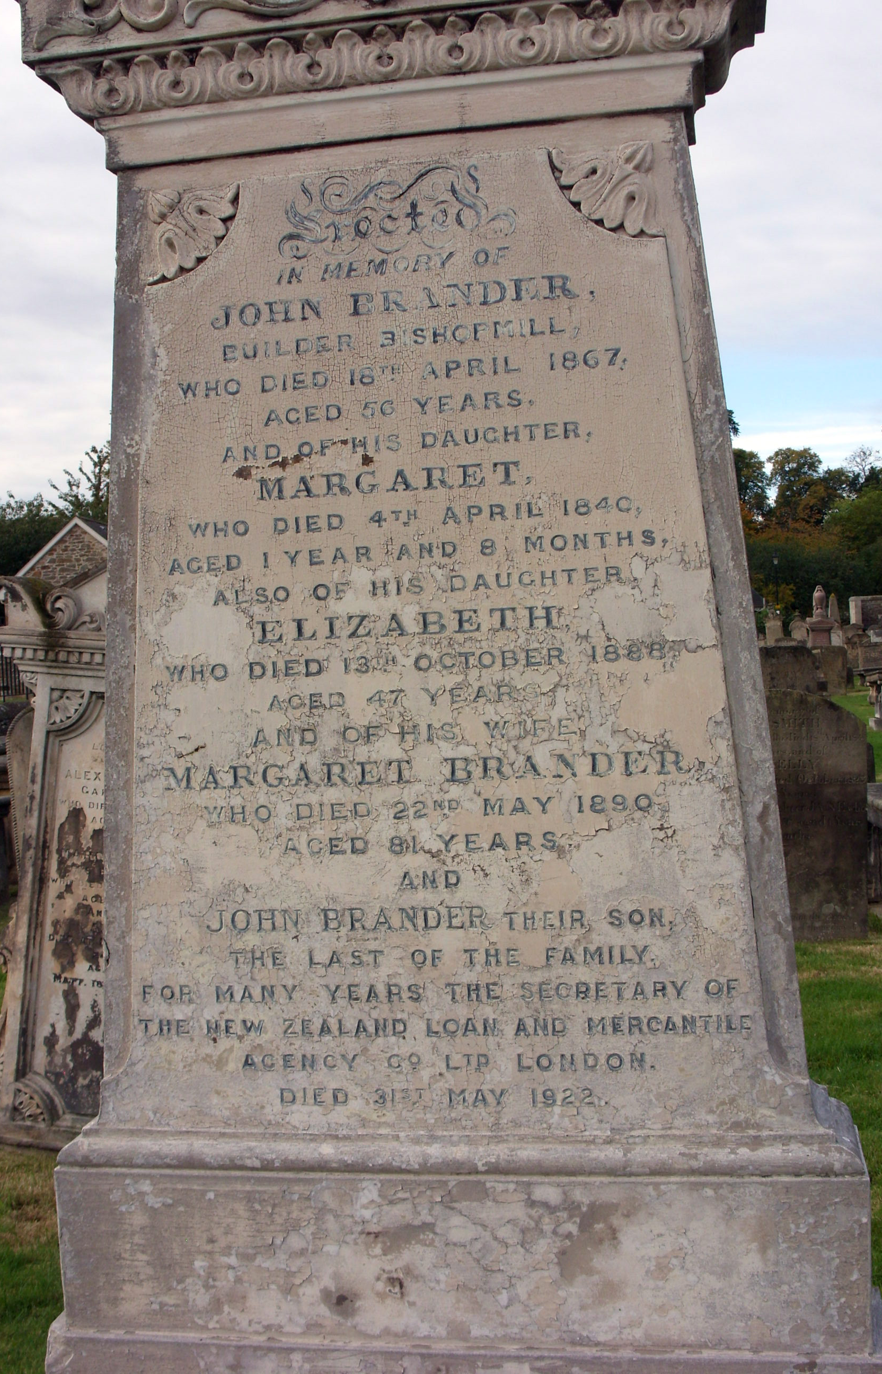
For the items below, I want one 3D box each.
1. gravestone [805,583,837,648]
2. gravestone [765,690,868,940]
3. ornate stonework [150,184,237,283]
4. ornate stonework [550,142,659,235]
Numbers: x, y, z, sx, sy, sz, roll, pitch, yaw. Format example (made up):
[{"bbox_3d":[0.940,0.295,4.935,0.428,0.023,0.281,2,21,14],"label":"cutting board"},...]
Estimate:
[{"bbox_3d":[10.665,-1.500,51.031,0.920,2.730,0.920,-2,1,11],"label":"gravestone"},{"bbox_3d":[1.657,0.633,9.130,0.929,1.247,0.130,0,2,11],"label":"gravestone"},{"bbox_3d":[-0.388,-0.710,2.847,0.155,0.140,0.030,-2,1,11],"label":"ornate stonework"},{"bbox_3d":[0.243,-0.740,2.724,0.156,0.138,0.030,-2,1,11],"label":"ornate stonework"}]

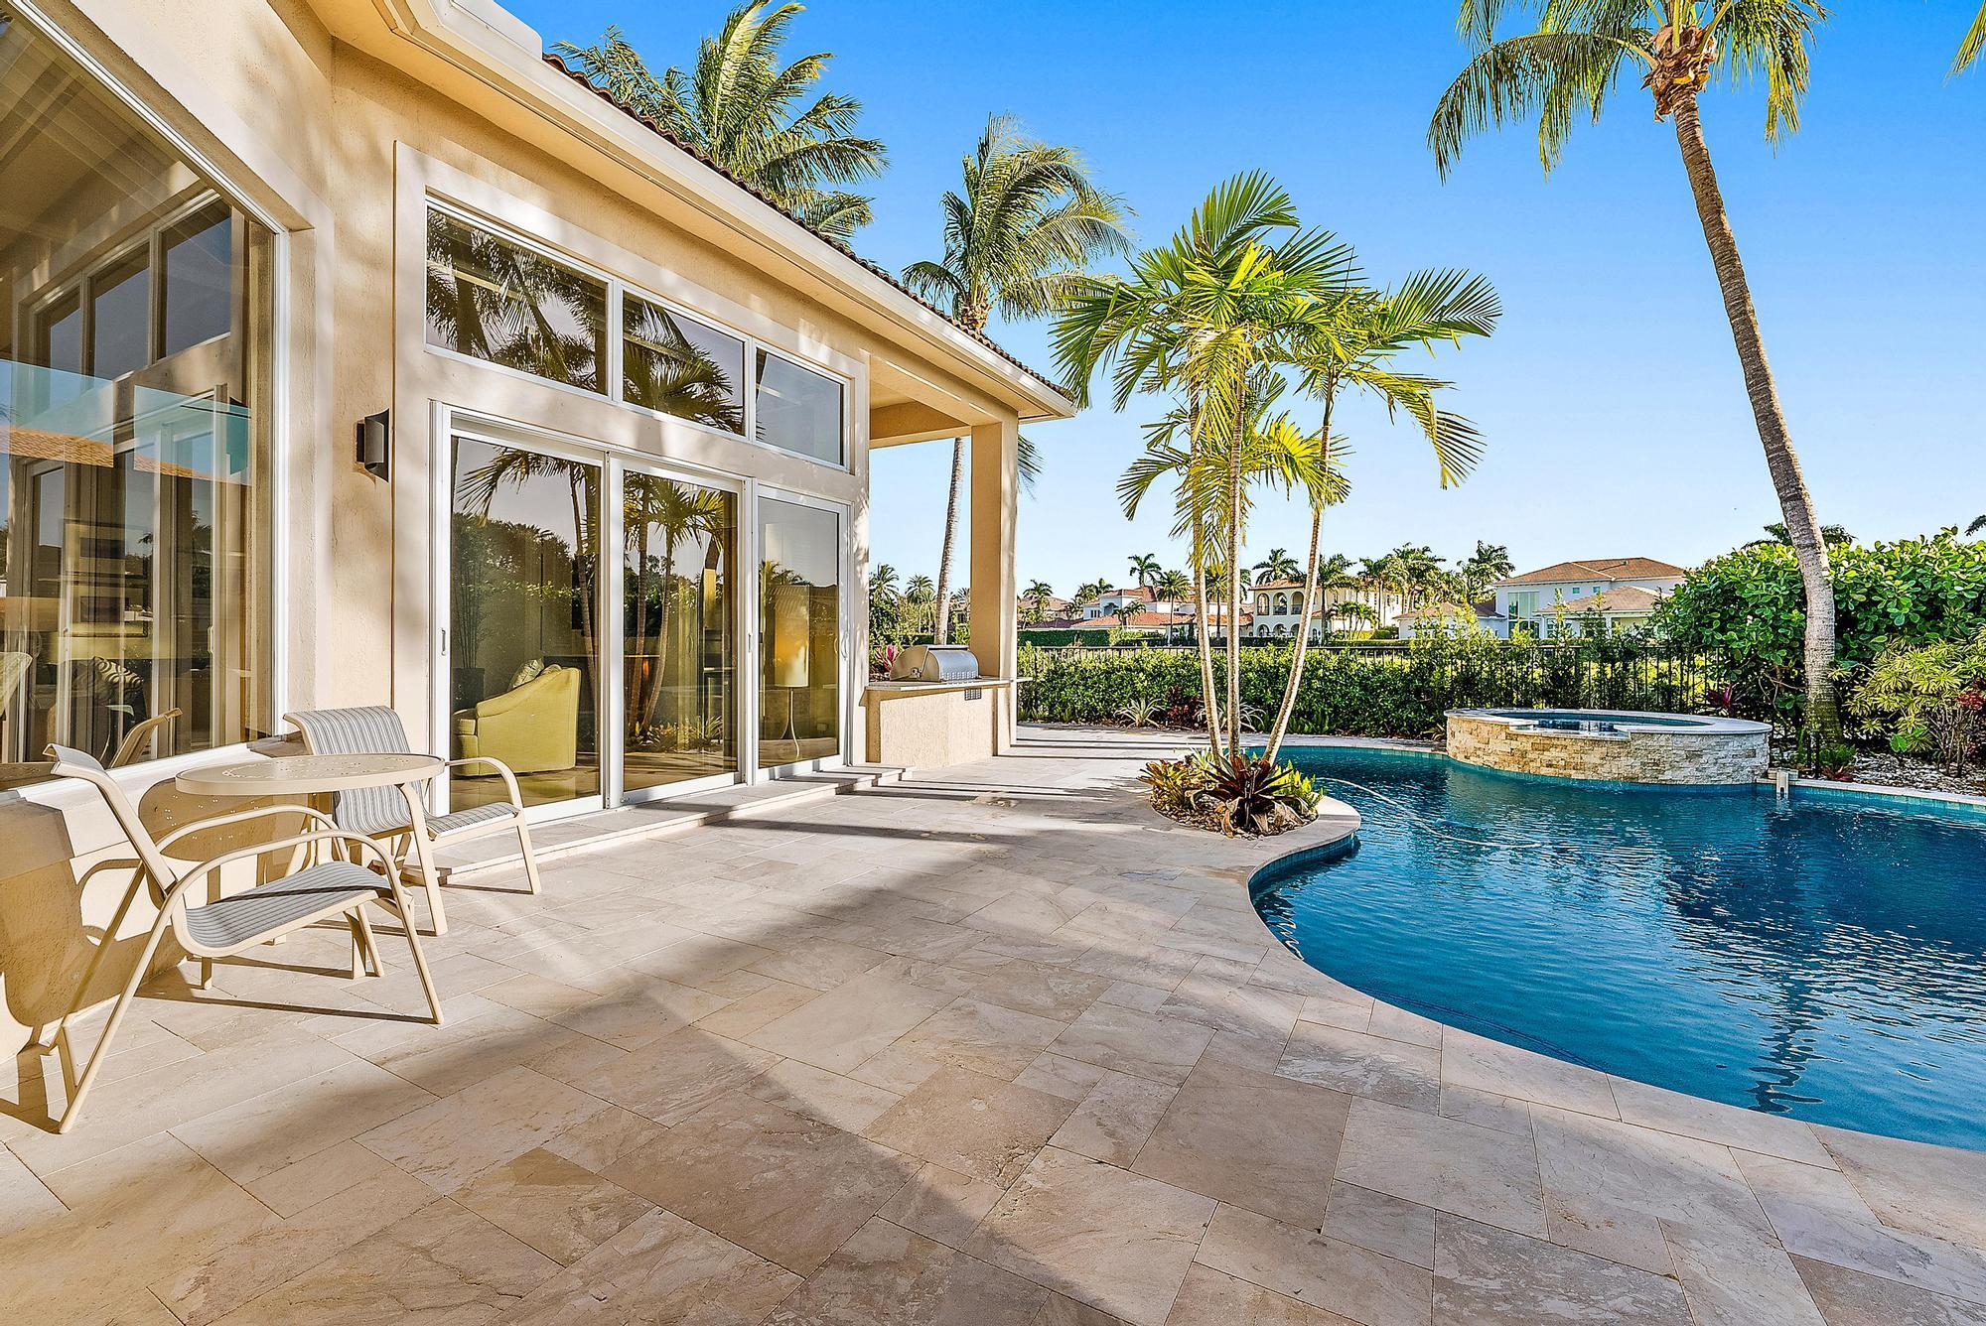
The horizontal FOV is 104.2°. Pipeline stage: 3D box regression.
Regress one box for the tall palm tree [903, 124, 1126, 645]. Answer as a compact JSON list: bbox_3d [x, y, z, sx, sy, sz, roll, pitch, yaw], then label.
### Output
[{"bbox_3d":[0.505,-4.964,15.439,4.500,11.800,4.500,0,1,0],"label":"tall palm tree"}]

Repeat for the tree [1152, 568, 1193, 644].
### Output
[{"bbox_3d":[18.554,-5.703,80.000,4.000,7.900,4.000,0,1,0],"label":"tree"}]

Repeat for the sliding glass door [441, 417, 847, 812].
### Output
[{"bbox_3d":[-2.249,-0.237,5.814,0.130,2.450,3.380,1,1,32],"label":"sliding glass door"}]

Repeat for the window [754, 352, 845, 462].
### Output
[{"bbox_3d":[-1.673,-2.249,6.860,0.100,0.857,1.118,1,1,32],"label":"window"}]

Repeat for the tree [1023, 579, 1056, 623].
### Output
[{"bbox_3d":[5.126,-4.533,84.950,3.600,9.200,3.600,0,1,0],"label":"tree"}]

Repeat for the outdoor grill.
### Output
[{"bbox_3d":[-0.627,0.000,8.590,0.640,0.400,0.770,1,1,32],"label":"outdoor grill"}]

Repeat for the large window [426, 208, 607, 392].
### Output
[{"bbox_3d":[-2.893,-2.155,4.773,0.100,0.830,1.090,1,1,32],"label":"large window"}]

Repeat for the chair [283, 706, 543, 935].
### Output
[{"bbox_3d":[-2.601,0.653,3.418,0.780,0.860,0.630,0,1,14],"label":"chair"}]

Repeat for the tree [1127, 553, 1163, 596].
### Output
[{"bbox_3d":[20.269,-8.170,103.000,4.400,12.600,4.400,0,1,0],"label":"tree"}]

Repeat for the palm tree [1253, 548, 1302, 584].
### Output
[{"bbox_3d":[37.953,-8.480,103.000,6.000,13.200,6.000,0,1,0],"label":"palm tree"}]

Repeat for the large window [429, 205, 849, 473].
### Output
[{"bbox_3d":[-2.298,-2.229,5.857,0.100,0.851,3.482,1,1,32],"label":"large window"}]

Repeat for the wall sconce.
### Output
[{"bbox_3d":[-3.270,-1.152,4.082,0.110,0.350,0.125,1,1,32],"label":"wall sconce"}]

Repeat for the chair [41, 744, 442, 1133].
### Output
[{"bbox_3d":[-2.171,0.668,2.269,0.630,0.870,0.780,1,1,41],"label":"chair"}]

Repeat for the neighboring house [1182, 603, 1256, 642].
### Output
[{"bbox_3d":[24.954,-4.317,86.000,9.000,5.000,8.000,0,1,11],"label":"neighboring house"}]

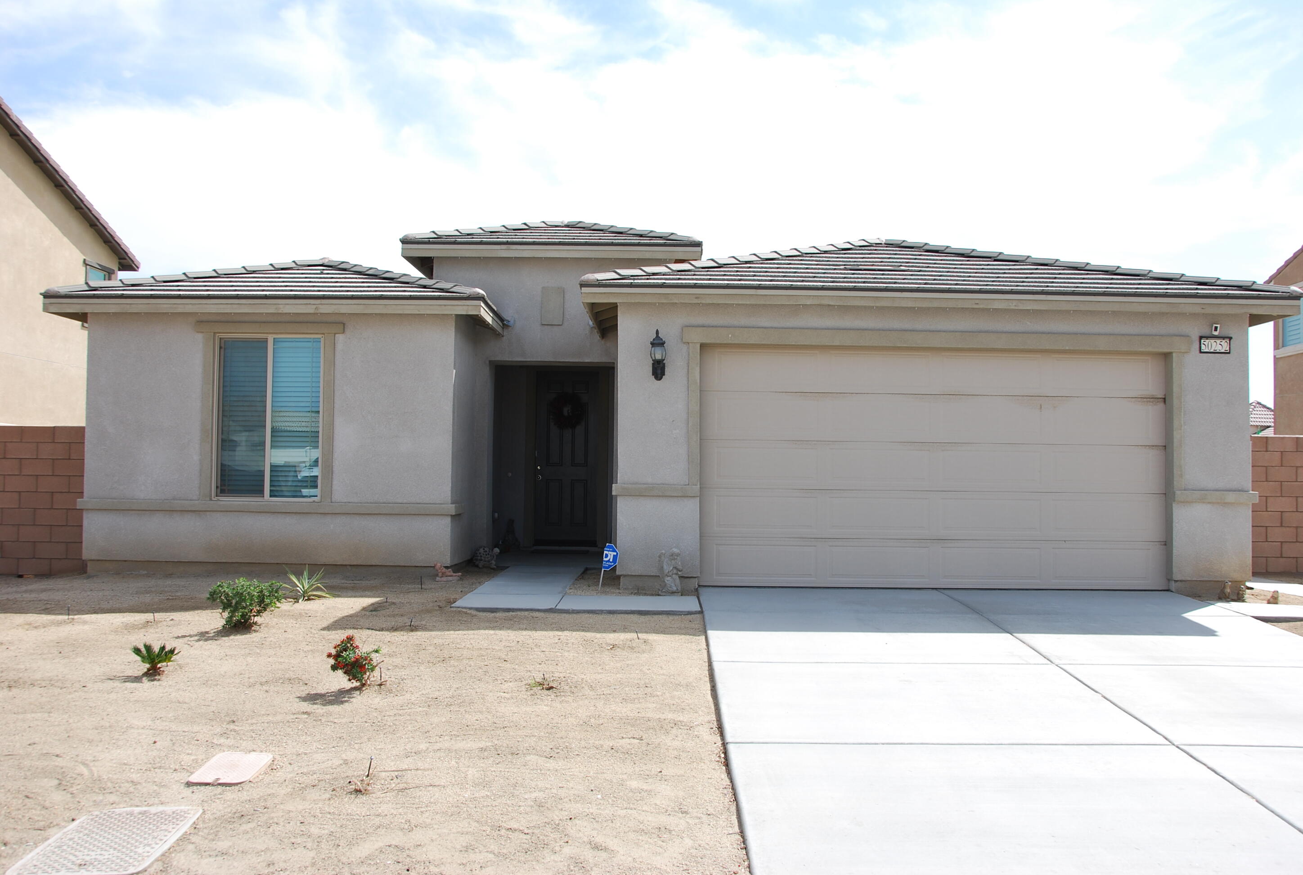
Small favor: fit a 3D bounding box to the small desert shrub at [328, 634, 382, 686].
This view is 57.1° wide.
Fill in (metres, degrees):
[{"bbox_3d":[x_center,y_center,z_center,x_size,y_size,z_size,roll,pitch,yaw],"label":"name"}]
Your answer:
[{"bbox_3d":[-1.872,1.407,7.550,0.340,0.320,0.310,1,-2,0],"label":"small desert shrub"}]

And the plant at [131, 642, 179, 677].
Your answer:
[{"bbox_3d":[-3.231,1.443,7.800,0.310,0.210,0.290,1,-2,0],"label":"plant"}]

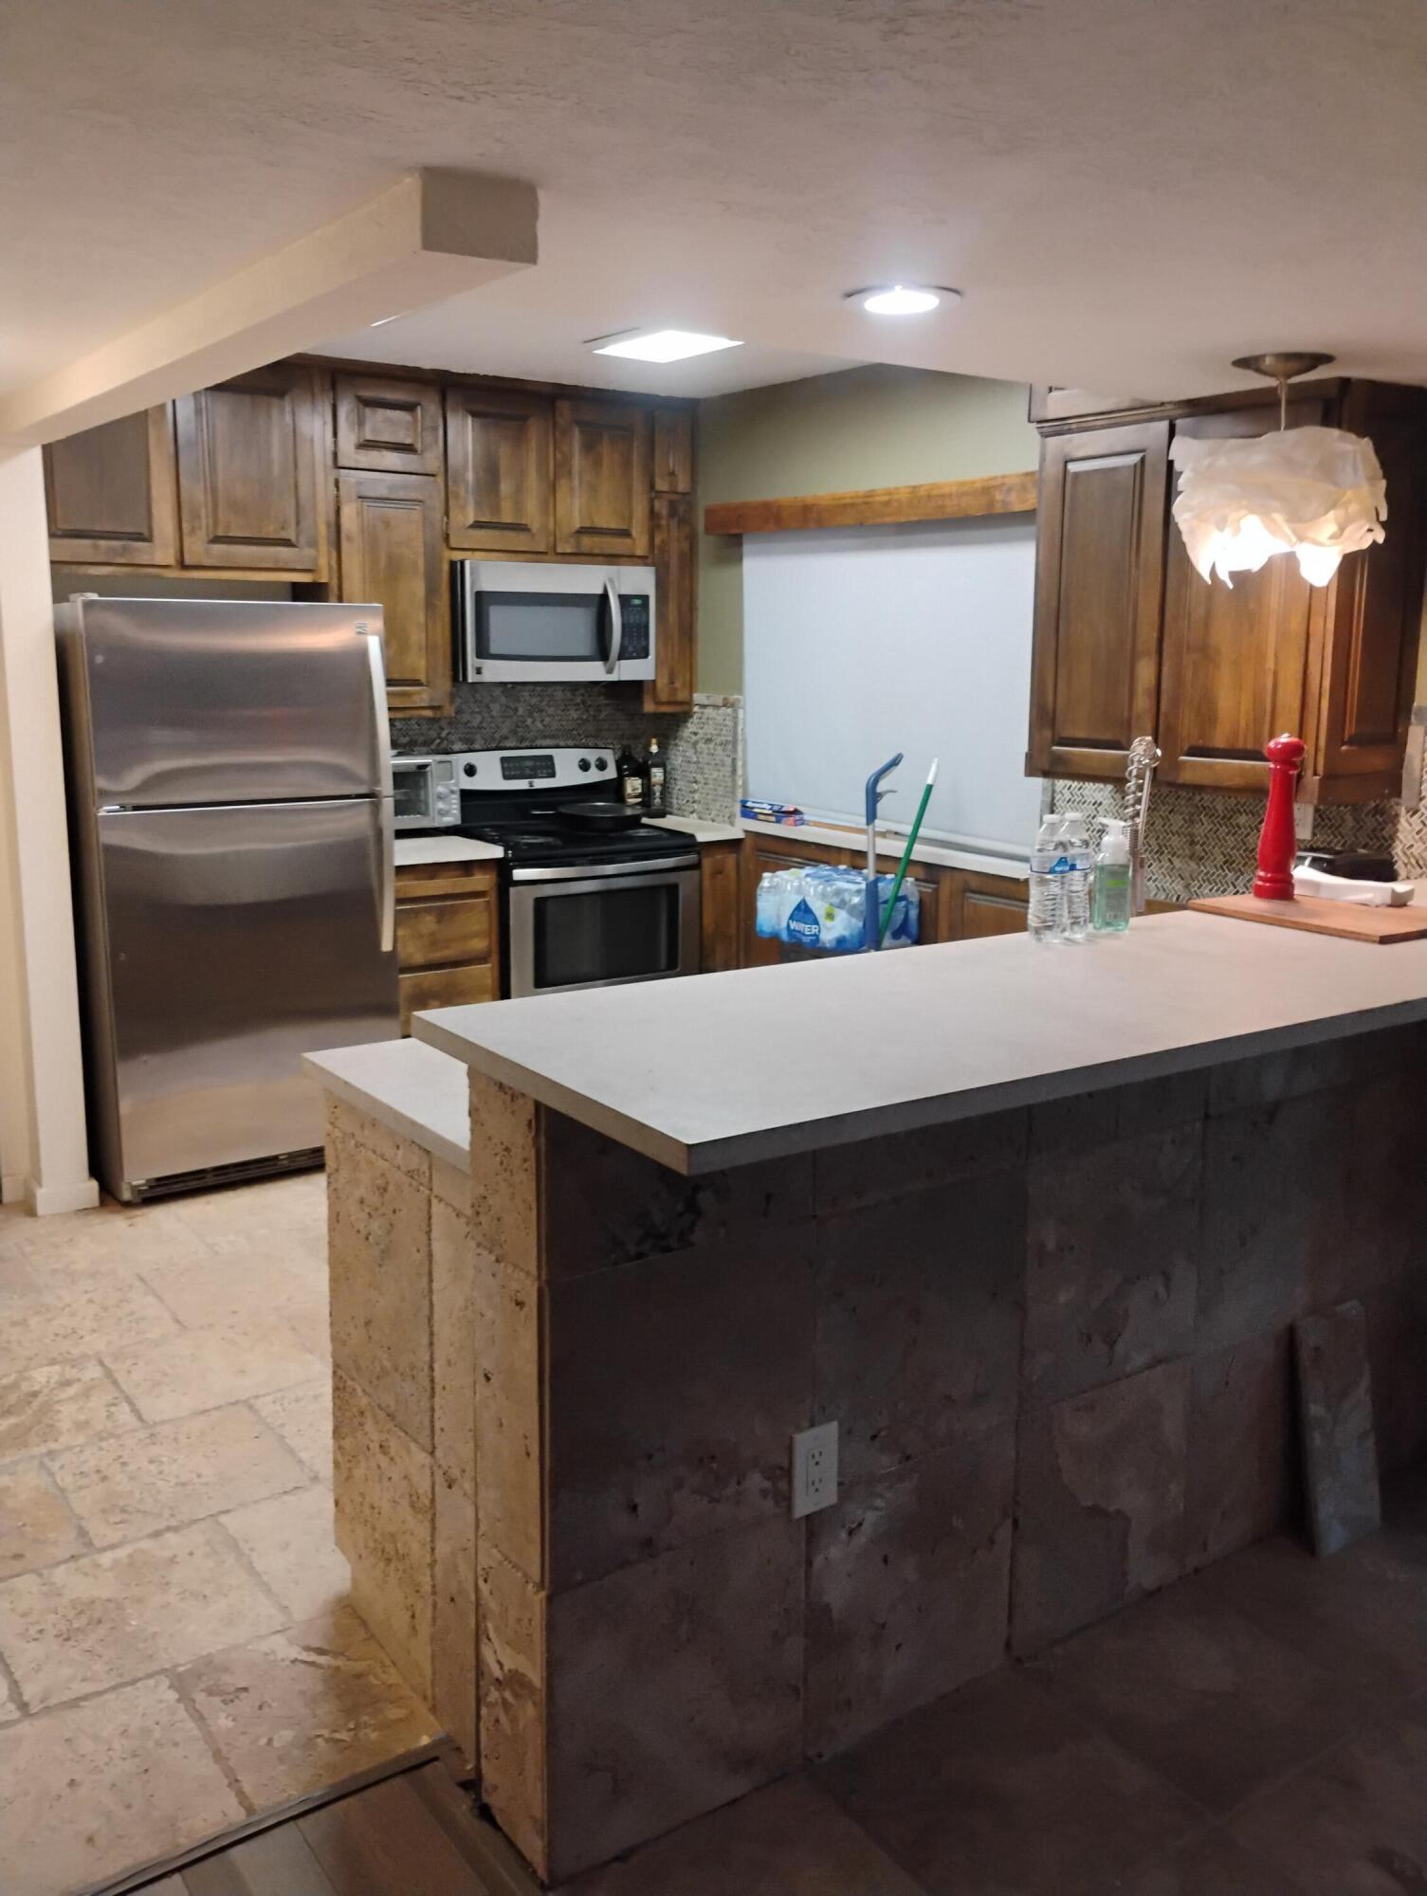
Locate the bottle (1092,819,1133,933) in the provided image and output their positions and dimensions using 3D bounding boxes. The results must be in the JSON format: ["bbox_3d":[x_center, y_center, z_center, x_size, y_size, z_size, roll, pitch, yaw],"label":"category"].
[{"bbox_3d":[0.718,-0.135,2.767,0.070,0.192,0.068,-5,11,-28],"label":"bottle"}]

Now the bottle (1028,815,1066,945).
[{"bbox_3d":[0.572,-0.116,2.612,0.065,0.208,0.065,-7,12,-34],"label":"bottle"}]

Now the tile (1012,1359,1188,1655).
[{"bbox_3d":[0.636,0.911,2.540,0.413,0.421,0.015,-7,13,-34],"label":"tile"}]

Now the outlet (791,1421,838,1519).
[{"bbox_3d":[0.139,0.712,2.100,0.079,0.123,0.008,-7,12,-34],"label":"outlet"}]

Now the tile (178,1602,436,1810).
[{"bbox_3d":[-0.606,1.126,2.283,0.285,0.014,0.355,-7,12,-34],"label":"tile"}]

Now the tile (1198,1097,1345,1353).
[{"bbox_3d":[0.963,0.463,2.679,0.405,0.413,0.015,-7,13,-34],"label":"tile"}]

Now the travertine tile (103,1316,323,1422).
[{"bbox_3d":[-1.096,0.927,3.389,0.404,0.015,0.396,-7,13,-34],"label":"travertine tile"}]

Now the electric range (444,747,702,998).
[{"bbox_3d":[-0.527,-0.080,5.550,0.762,1.200,0.700,-7,12,-34],"label":"electric range"}]

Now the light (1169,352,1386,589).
[{"bbox_3d":[1.063,-0.897,2.905,0.406,0.396,0.406,-7,13,-34],"label":"light"}]

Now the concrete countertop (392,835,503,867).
[{"bbox_3d":[-1.071,-0.333,5.198,0.475,0.032,0.625,-7,12,-34],"label":"concrete countertop"}]

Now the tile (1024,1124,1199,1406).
[{"bbox_3d":[0.619,0.496,2.414,0.403,0.397,0.018,-7,13,-34],"label":"tile"}]

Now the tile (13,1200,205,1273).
[{"bbox_3d":[-1.570,0.782,4.002,0.402,0.018,0.402,-7,13,-34],"label":"tile"}]

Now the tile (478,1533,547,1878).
[{"bbox_3d":[-0.258,0.979,2.000,0.014,0.395,0.185,-7,12,-34],"label":"tile"}]

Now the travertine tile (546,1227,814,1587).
[{"bbox_3d":[-0.039,0.573,1.964,0.400,0.408,0.018,-7,13,-34],"label":"travertine tile"}]

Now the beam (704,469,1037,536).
[{"bbox_3d":[0.493,-1.362,4.746,0.080,0.105,1.700,-7,13,-34],"label":"beam"}]

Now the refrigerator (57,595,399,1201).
[{"bbox_3d":[-1.526,-0.180,4.711,0.832,1.685,0.820,-7,12,-34],"label":"refrigerator"}]

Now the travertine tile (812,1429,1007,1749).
[{"bbox_3d":[0.301,0.952,2.308,0.413,0.419,0.015,-7,13,-34],"label":"travertine tile"}]

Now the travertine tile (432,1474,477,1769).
[{"bbox_3d":[-0.358,0.935,2.161,0.015,0.405,0.143,-7,13,-34],"label":"travertine tile"}]

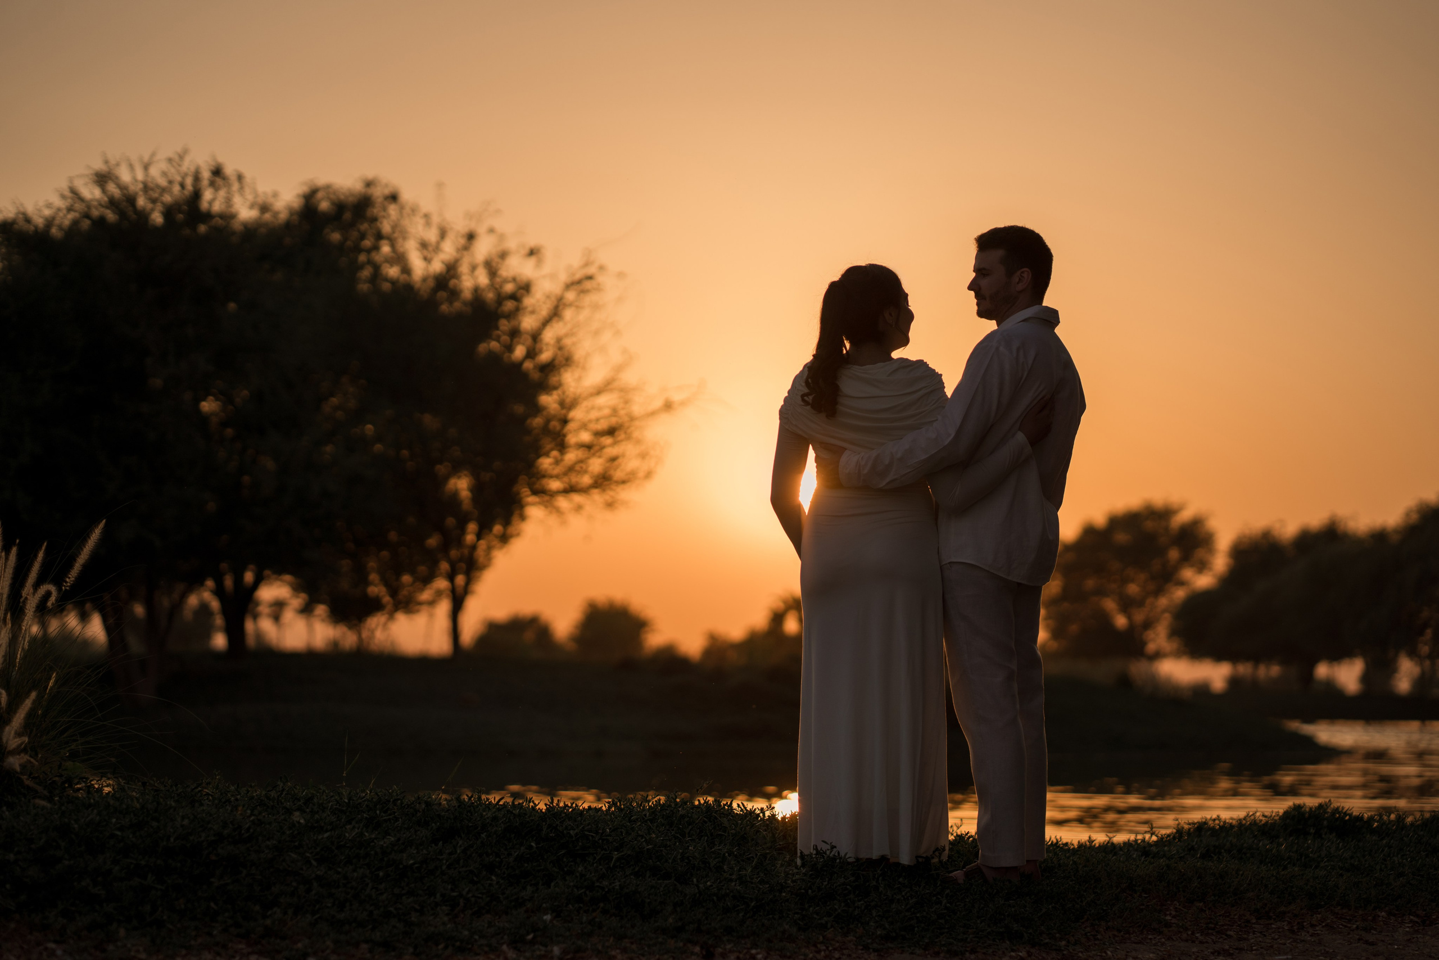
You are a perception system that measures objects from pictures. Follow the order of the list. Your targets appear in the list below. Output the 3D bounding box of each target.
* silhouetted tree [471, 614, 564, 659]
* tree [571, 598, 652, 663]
[{"bbox_3d":[-7.443,5.811,125.000,3.430,1.870,3.260,0,-3,0],"label":"silhouetted tree"},{"bbox_3d":[-4.011,5.542,125.000,3.020,2.510,2.870,0,-3,0],"label":"tree"}]

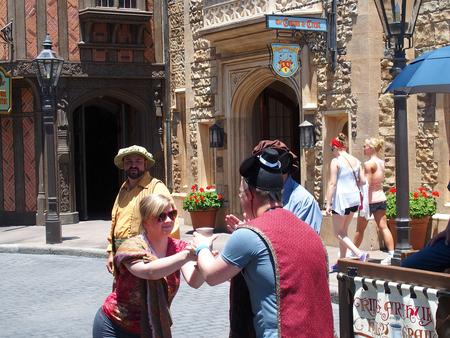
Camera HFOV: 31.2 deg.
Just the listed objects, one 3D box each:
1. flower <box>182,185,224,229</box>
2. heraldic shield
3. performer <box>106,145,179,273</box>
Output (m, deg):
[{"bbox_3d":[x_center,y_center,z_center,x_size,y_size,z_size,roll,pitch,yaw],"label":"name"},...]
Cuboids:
[{"bbox_3d":[-0.395,0.714,14.800,0.740,0.860,0.760,-1,2,0],"label":"flower"},{"bbox_3d":[0.856,-1.554,11.600,0.540,0.530,0.080,-3,2,-34],"label":"heraldic shield"},{"bbox_3d":[-0.684,0.658,6.850,0.600,1.730,0.420,-1,2,25],"label":"performer"}]

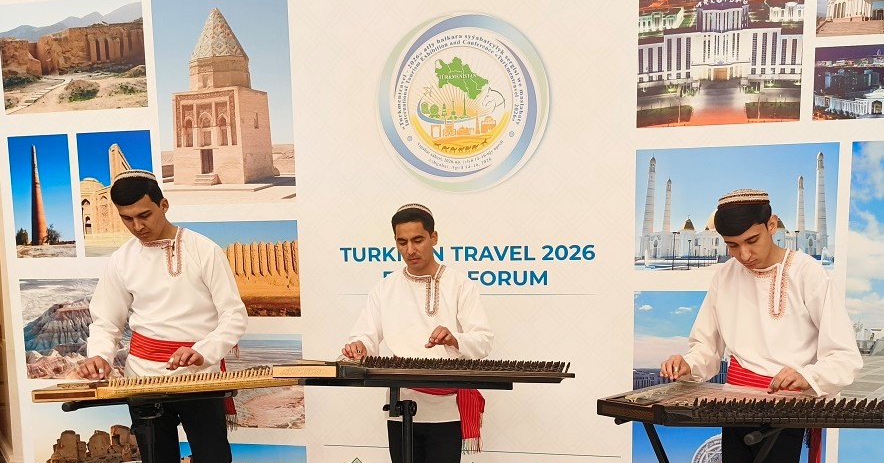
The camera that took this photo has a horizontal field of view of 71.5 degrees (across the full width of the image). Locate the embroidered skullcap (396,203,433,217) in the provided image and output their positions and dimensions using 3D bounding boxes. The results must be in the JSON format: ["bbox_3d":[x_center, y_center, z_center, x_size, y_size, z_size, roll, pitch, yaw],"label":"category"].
[{"bbox_3d":[-0.104,-0.075,2.420,0.157,0.060,0.160,1,-14,24],"label":"embroidered skullcap"}]

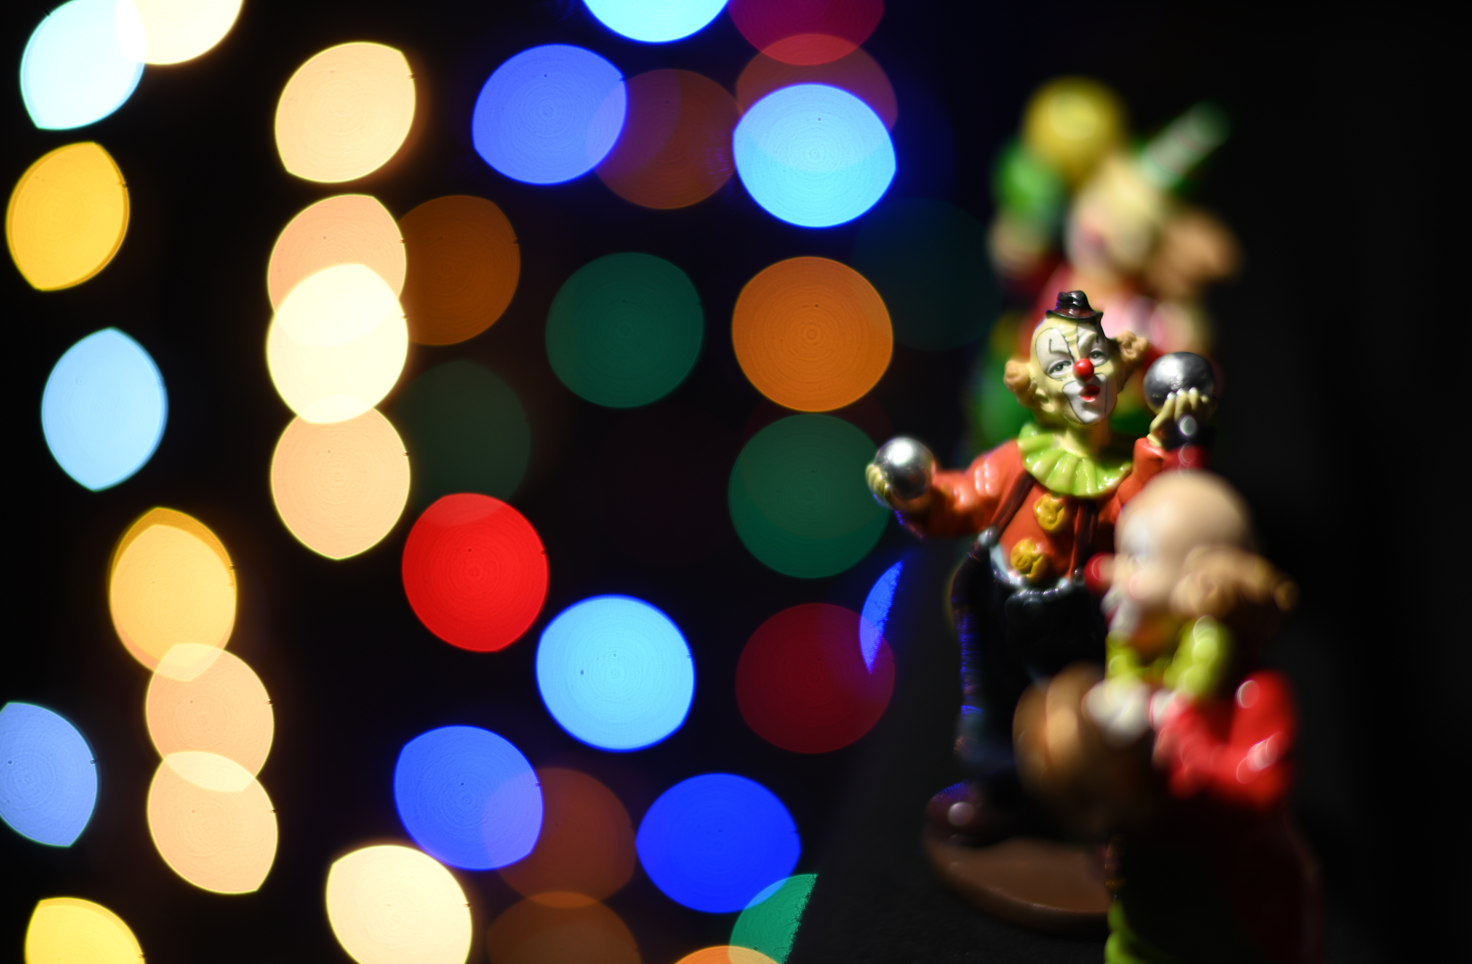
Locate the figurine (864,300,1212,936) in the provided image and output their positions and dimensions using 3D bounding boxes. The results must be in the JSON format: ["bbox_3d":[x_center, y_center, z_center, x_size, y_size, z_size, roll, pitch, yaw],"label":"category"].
[{"bbox_3d":[0.070,0.021,0.512,0.075,0.131,0.062,6,19,17],"label":"figurine"}]

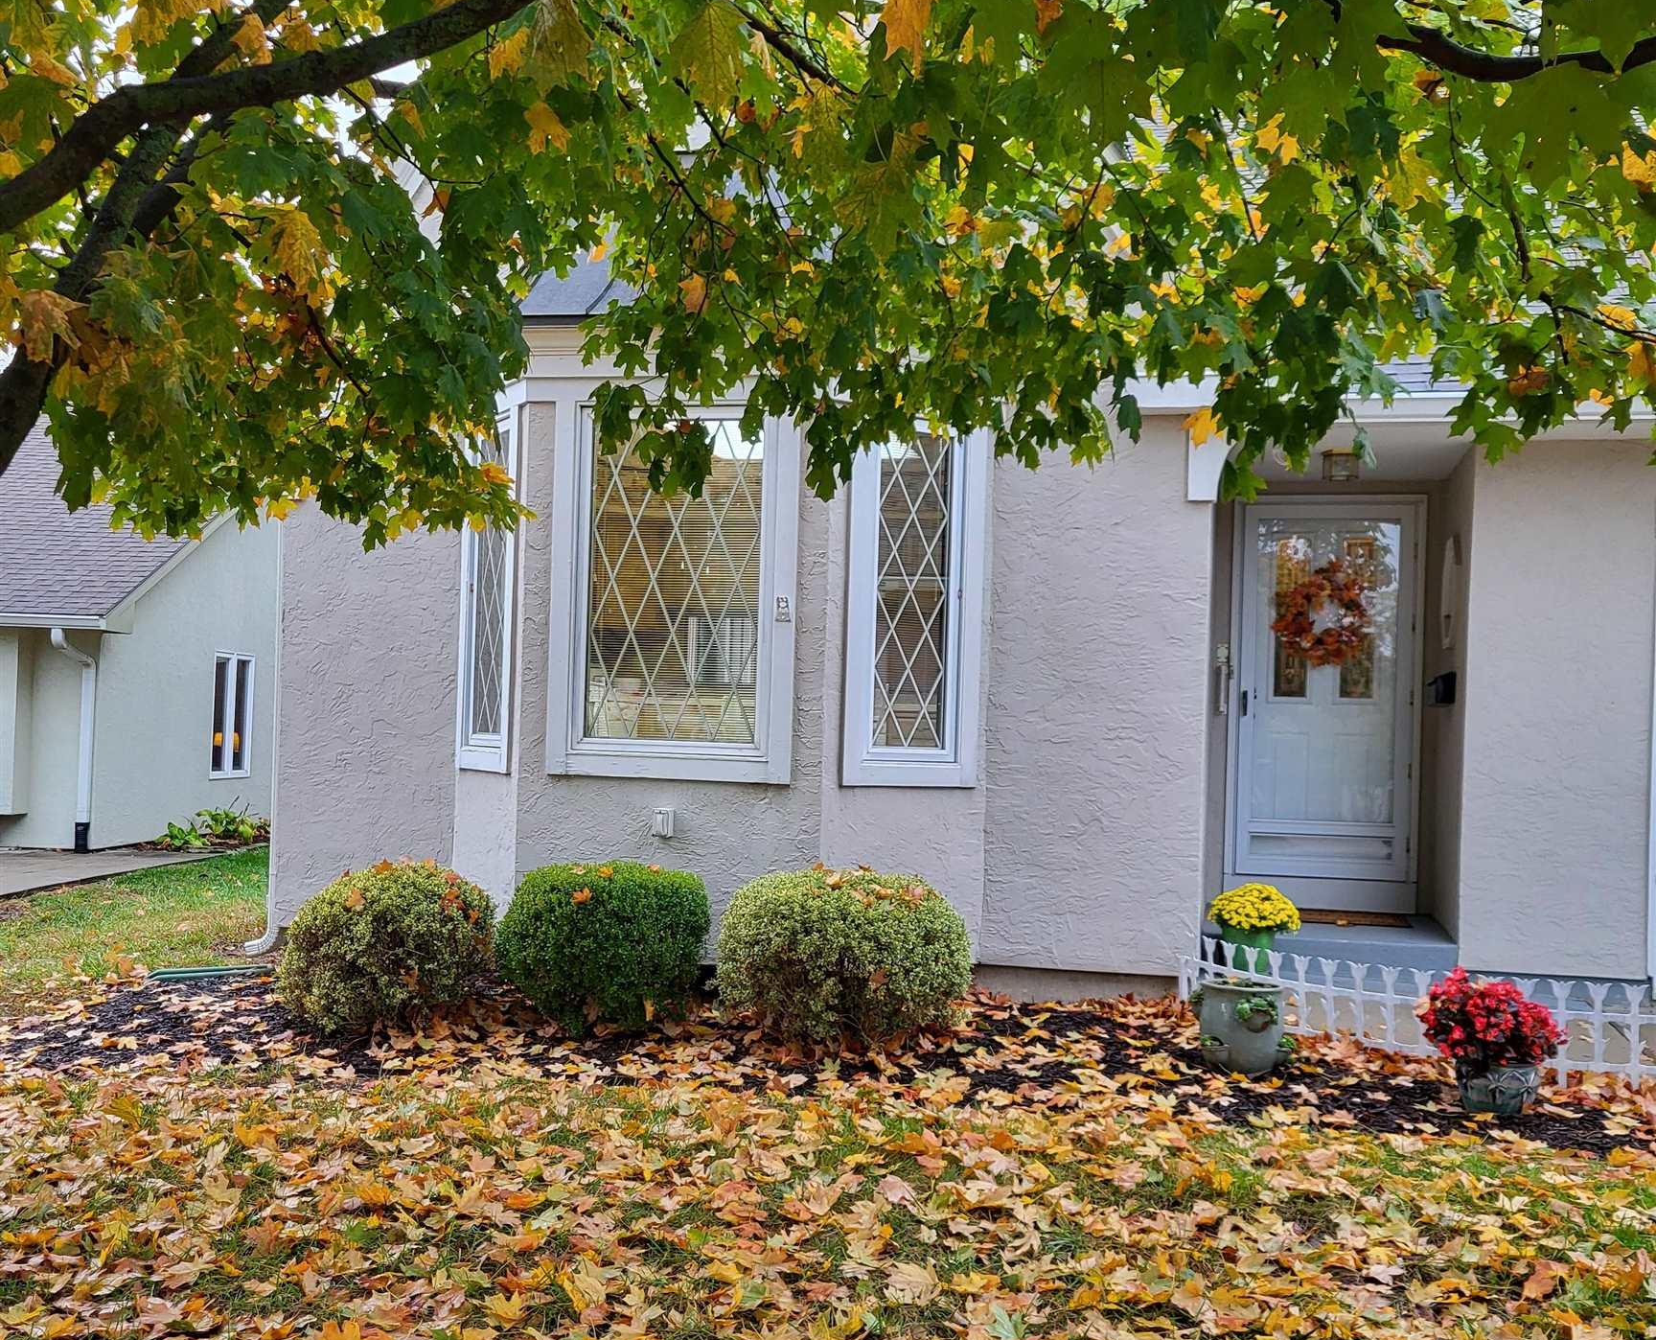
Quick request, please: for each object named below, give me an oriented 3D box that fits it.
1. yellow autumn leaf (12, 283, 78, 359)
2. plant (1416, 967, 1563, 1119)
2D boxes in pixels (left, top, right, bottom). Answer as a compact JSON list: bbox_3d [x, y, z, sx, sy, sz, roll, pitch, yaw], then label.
[{"bbox_3d":[-1.130,-0.503,2.400,0.105,0.115,0.050,1,1,-25],"label":"yellow autumn leaf"},{"bbox_3d":[2.552,1.417,6.380,0.550,0.550,0.520,1,1,8],"label":"plant"}]

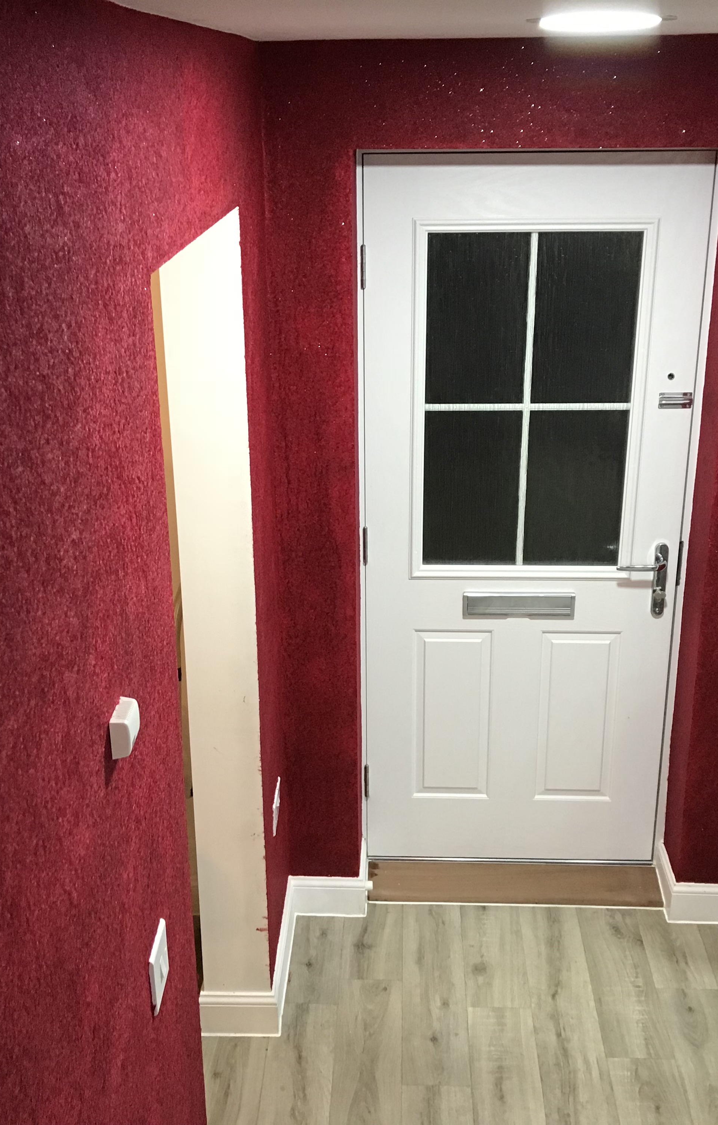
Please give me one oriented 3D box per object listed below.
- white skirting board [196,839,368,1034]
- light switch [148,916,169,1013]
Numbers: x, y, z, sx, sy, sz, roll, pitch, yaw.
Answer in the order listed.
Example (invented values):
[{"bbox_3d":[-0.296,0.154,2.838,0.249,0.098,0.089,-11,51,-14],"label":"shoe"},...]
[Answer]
[{"bbox_3d":[-0.187,1.025,3.389,0.404,0.128,0.693,0,21,3],"label":"white skirting board"},{"bbox_3d":[-0.279,0.567,1.696,0.010,0.086,0.086,0,21,3],"label":"light switch"}]

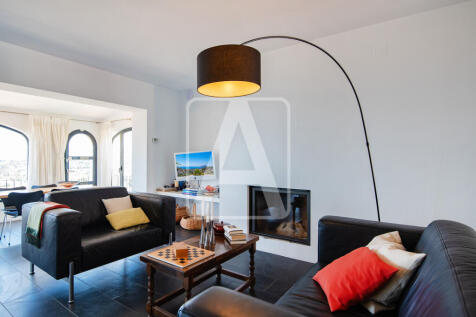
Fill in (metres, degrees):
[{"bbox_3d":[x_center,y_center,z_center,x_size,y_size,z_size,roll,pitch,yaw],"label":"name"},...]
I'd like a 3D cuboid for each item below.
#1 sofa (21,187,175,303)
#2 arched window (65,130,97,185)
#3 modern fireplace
[{"bbox_3d":[-1.590,0.851,2.861,0.977,0.895,1.315,0,-1,34],"label":"sofa"},{"bbox_3d":[-4.056,-0.004,6.150,0.110,1.405,0.743,0,-1,34],"label":"arched window"},{"bbox_3d":[0.592,0.706,3.166,0.830,0.645,0.300,0,1,33],"label":"modern fireplace"}]

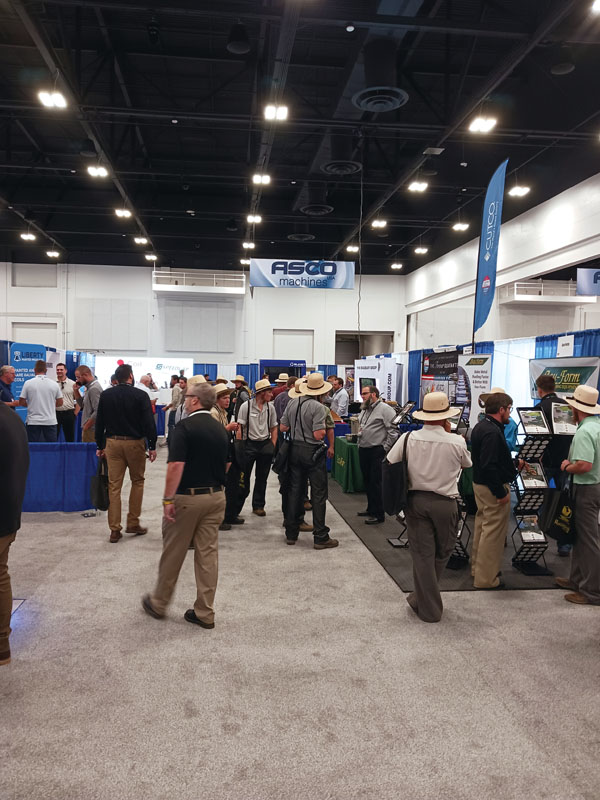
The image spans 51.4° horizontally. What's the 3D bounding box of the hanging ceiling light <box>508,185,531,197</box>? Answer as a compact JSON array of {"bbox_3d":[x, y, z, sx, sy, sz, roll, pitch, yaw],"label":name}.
[{"bbox_3d":[8.683,-8.297,24.657,0.650,0.200,0.720,1,2,-7],"label":"hanging ceiling light"}]

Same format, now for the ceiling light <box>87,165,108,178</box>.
[{"bbox_3d":[-7.509,-8.498,23.109,0.620,0.160,0.700,0,2,-7],"label":"ceiling light"}]

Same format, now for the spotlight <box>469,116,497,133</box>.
[{"bbox_3d":[5.340,-8.068,18.224,0.650,0.200,0.720,1,2,-7],"label":"spotlight"}]

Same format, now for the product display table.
[{"bbox_3d":[1.054,1.038,10.386,0.800,0.770,1.180,1,2,-7],"label":"product display table"}]

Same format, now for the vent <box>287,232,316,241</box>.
[{"bbox_3d":[0.099,-9.466,36.154,1.600,0.300,1.600,1,2,-7],"label":"vent"}]

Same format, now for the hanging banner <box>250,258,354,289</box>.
[{"bbox_3d":[0.121,-5.448,27.000,4.550,1.220,0.060,1,2,-7],"label":"hanging banner"}]

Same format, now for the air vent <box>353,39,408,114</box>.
[{"bbox_3d":[2.318,-9.312,17.813,1.620,1.600,1.620,1,2,-7],"label":"air vent"}]

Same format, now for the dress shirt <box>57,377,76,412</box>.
[{"bbox_3d":[-4.093,-0.095,10.800,0.500,0.600,0.280,1,2,-7],"label":"dress shirt"}]

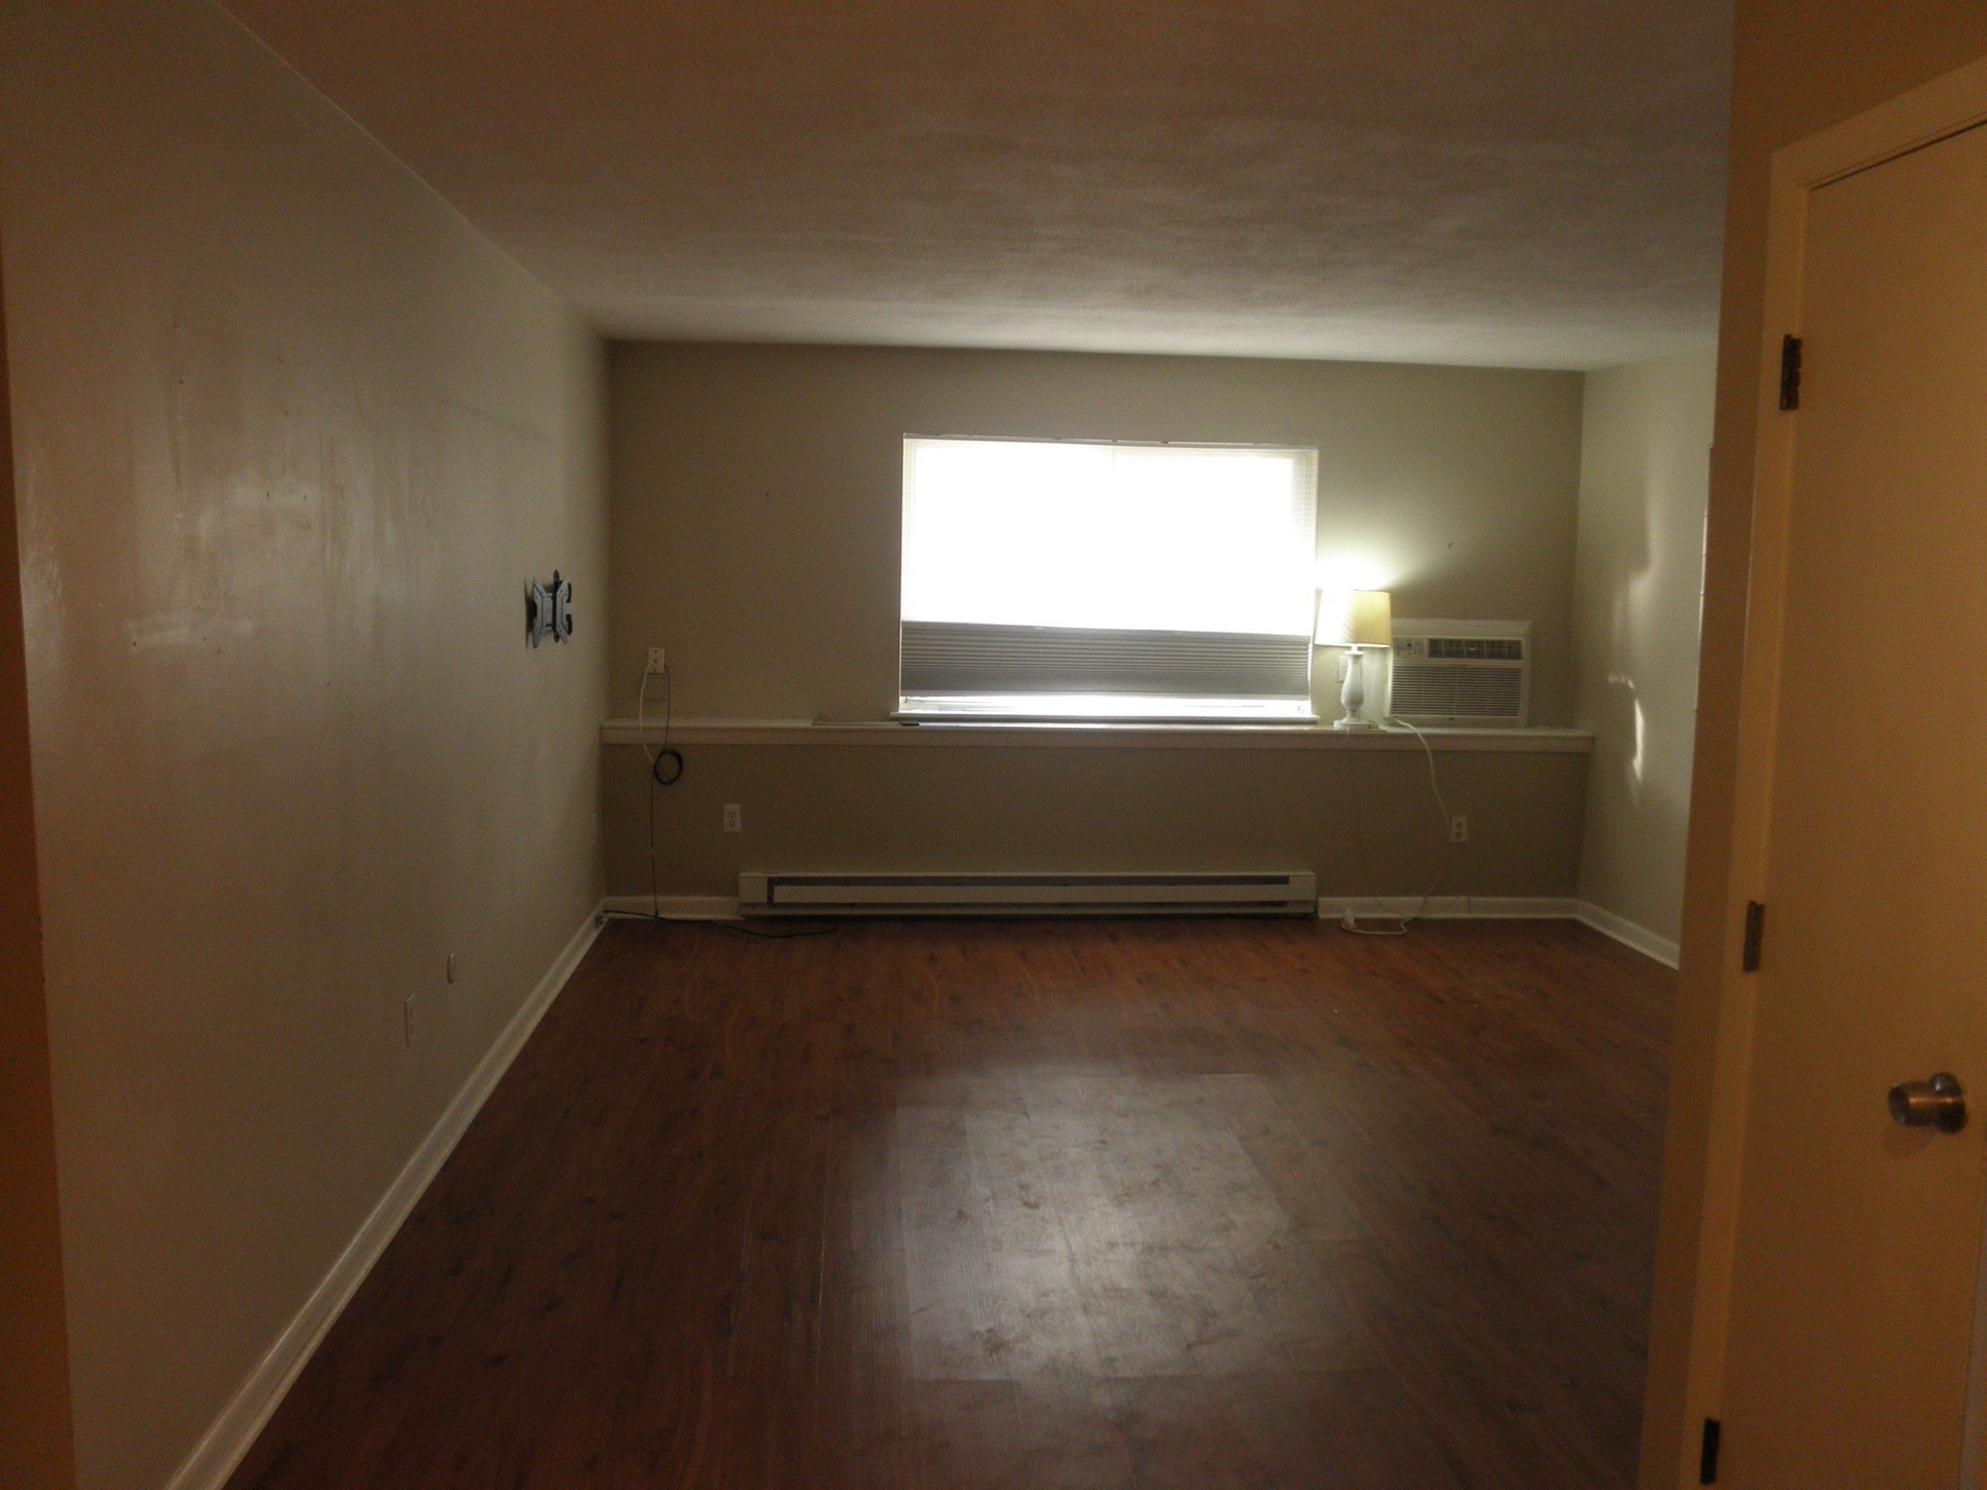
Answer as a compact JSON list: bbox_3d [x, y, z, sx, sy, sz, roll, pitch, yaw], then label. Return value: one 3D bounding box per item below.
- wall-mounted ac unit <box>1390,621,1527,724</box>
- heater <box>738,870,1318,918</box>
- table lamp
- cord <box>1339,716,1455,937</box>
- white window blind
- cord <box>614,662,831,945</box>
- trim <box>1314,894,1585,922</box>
[{"bbox_3d":[2.052,-0.313,7.140,0.678,0.477,0.206,1,7,-5],"label":"wall-mounted ac unit"},{"bbox_3d":[0.162,0.636,6.860,2.463,0.183,0.072,1,7,-5],"label":"heater"},{"bbox_3d":[1.565,-0.362,6.991,0.337,0.609,0.337,1,7,-5],"label":"table lamp"},{"bbox_3d":[1.745,0.338,6.877,0.522,0.879,0.380,1,7,-5],"label":"cord"},{"bbox_3d":[0.515,-0.709,7.038,1.824,1.217,0.103,1,7,-5],"label":"white window blind"},{"bbox_3d":[-1.109,0.214,6.687,0.915,1.058,0.603,1,7,-5],"label":"cord"},{"bbox_3d":[2.009,0.714,7.055,1.175,0.102,0.021,1,7,-5],"label":"trim"}]

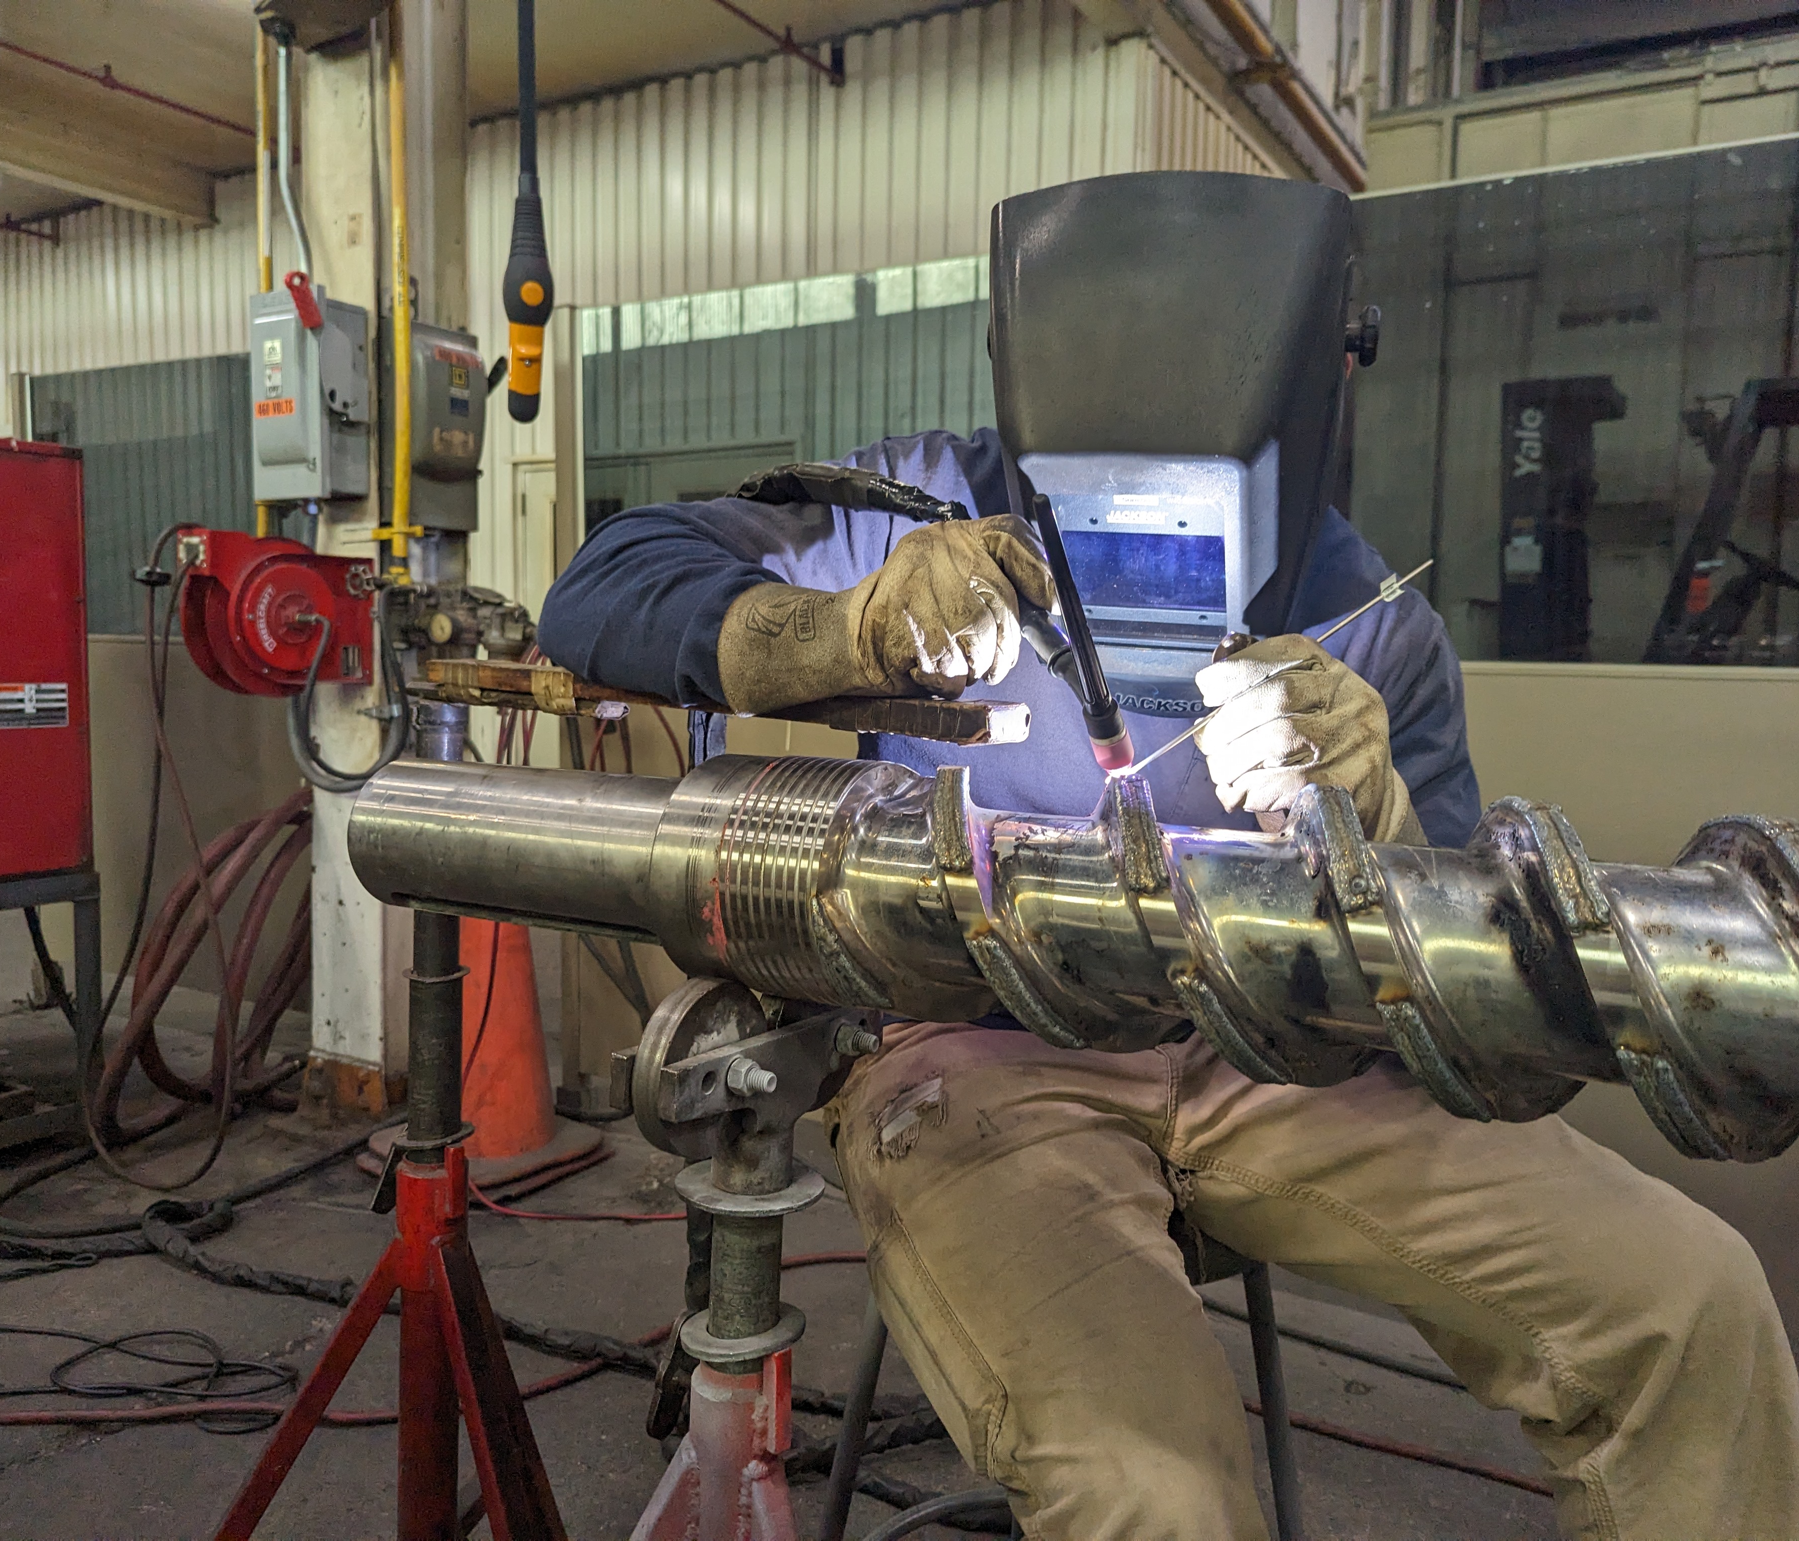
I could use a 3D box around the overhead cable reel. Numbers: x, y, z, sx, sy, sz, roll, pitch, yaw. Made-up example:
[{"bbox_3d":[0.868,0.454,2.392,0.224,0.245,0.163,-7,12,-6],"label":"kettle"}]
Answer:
[{"bbox_3d":[-1.214,-0.302,2.795,0.139,0.317,0.368,3,5,29],"label":"overhead cable reel"}]

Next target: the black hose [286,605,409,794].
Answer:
[{"bbox_3d":[-1.087,-0.140,2.800,0.235,0.370,0.130,0,4,-18],"label":"black hose"}]

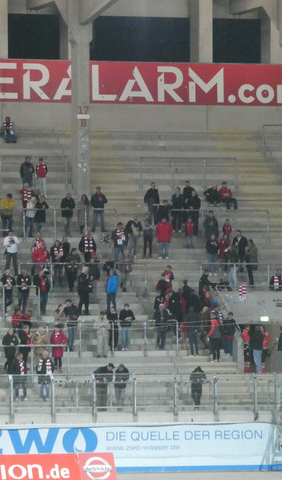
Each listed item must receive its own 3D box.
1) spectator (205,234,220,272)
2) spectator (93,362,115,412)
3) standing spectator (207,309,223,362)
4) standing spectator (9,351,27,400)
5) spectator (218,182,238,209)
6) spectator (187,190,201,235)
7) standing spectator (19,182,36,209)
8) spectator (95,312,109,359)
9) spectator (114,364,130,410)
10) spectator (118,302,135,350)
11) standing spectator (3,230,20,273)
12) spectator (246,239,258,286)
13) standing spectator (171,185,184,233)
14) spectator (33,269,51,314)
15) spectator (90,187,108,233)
[{"bbox_3d":[2.879,0.587,148.168,0.533,1.615,0.420,0,-1,-10],"label":"spectator"},{"bbox_3d":[-1.331,5.287,132.980,0.580,1.762,0.580,0,-1,-24],"label":"spectator"},{"bbox_3d":[2.740,3.589,136.478,0.550,1.864,0.420,0,-1,11],"label":"standing spectator"},{"bbox_3d":[-4.399,4.921,133.319,0.580,1.731,0.400,0,-1,-27],"label":"standing spectator"},{"bbox_3d":[3.530,-1.799,150.029,0.580,1.108,0.750,0,-1,-30],"label":"spectator"},{"bbox_3d":[2.142,-1.076,147.371,0.560,1.793,0.420,0,-1,-3],"label":"spectator"},{"bbox_3d":[-4.438,-1.372,144.569,0.560,1.728,0.360,0,-1,-3],"label":"standing spectator"},{"bbox_3d":[-1.430,3.515,137.390,0.620,1.746,0.420,0,-1,-2],"label":"spectator"},{"bbox_3d":[-0.702,5.505,137.674,0.570,1.739,0.500,0,-1,-14],"label":"spectator"},{"bbox_3d":[-0.535,3.254,137.918,0.600,1.772,0.420,0,-1,-10],"label":"spectator"},{"bbox_3d":[-4.942,0.515,141.126,0.600,1.717,0.420,0,-1,-9],"label":"standing spectator"},{"bbox_3d":[4.401,0.951,146.792,0.420,1.933,0.480,1,-2,-25],"label":"spectator"},{"bbox_3d":[1.444,-1.181,146.261,0.500,1.792,0.350,0,-1,-9],"label":"standing spectator"},{"bbox_3d":[-3.692,1.939,137.894,0.560,1.715,0.420,0,-1,14],"label":"spectator"},{"bbox_3d":[-1.655,-1.194,145.027,0.620,1.785,0.400,0,-1,-9],"label":"spectator"}]

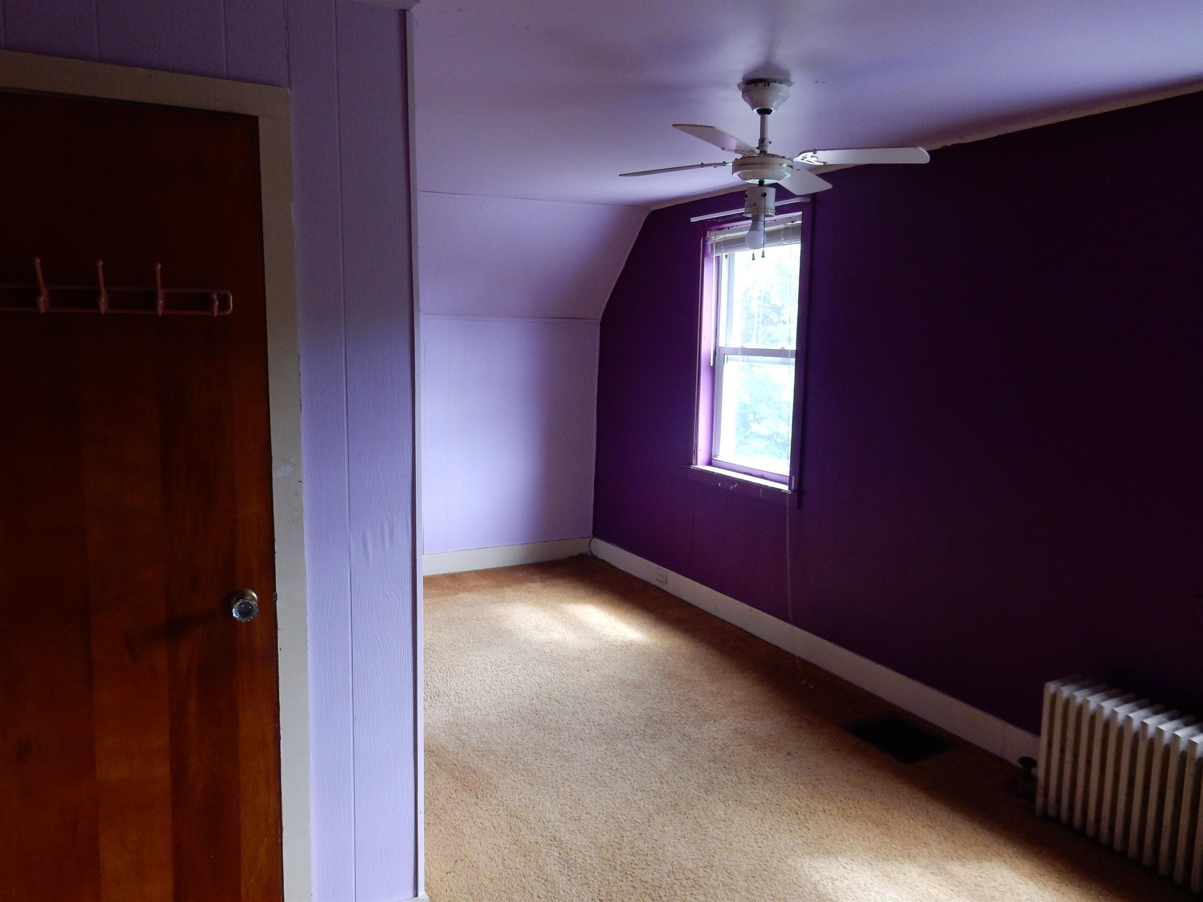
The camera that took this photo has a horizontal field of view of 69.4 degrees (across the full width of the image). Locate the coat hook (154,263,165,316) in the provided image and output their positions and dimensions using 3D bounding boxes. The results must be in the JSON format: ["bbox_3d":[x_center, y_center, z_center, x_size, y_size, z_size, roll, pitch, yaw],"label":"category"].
[{"bbox_3d":[-0.883,-0.321,1.734,0.017,0.102,0.070,-3,9,-28],"label":"coat hook"}]

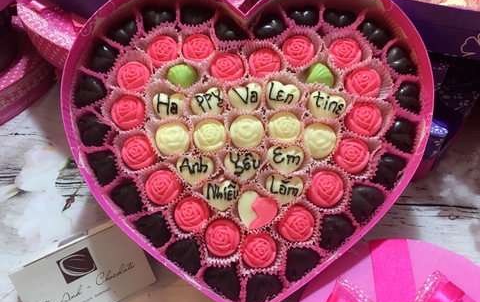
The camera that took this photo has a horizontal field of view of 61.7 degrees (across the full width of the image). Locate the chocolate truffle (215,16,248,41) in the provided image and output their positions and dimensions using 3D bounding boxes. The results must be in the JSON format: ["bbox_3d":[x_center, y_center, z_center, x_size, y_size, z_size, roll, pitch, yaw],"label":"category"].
[{"bbox_3d":[-0.007,-0.107,0.354,0.028,0.015,0.025,17,78,7],"label":"chocolate truffle"}]

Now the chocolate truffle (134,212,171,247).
[{"bbox_3d":[-0.068,0.060,0.312,0.028,0.015,0.026,41,83,10],"label":"chocolate truffle"}]

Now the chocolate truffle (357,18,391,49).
[{"bbox_3d":[0.121,-0.105,0.363,0.027,0.016,0.029,-33,79,-6],"label":"chocolate truffle"}]

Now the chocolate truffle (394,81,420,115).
[{"bbox_3d":[0.134,-0.043,0.325,0.026,0.015,0.028,2,78,3],"label":"chocolate truffle"}]

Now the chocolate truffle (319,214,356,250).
[{"bbox_3d":[0.080,0.066,0.327,0.028,0.016,0.028,0,78,1],"label":"chocolate truffle"}]

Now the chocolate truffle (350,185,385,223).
[{"bbox_3d":[0.097,0.041,0.308,0.026,0.015,0.028,44,83,11],"label":"chocolate truffle"}]

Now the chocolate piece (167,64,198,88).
[{"bbox_3d":[-0.048,-0.062,0.338,0.026,0.015,0.025,0,78,3],"label":"chocolate piece"}]

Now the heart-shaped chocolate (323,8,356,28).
[{"bbox_3d":[0.084,-0.110,0.342,0.028,0.015,0.026,6,78,4],"label":"heart-shaped chocolate"}]

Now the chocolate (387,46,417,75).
[{"bbox_3d":[0.132,-0.074,0.332,0.026,0.015,0.028,-19,77,-1],"label":"chocolate"}]

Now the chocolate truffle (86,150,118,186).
[{"bbox_3d":[-0.116,0.015,0.340,0.028,0.016,0.028,0,78,1],"label":"chocolate truffle"}]

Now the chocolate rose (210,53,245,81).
[{"bbox_3d":[-0.011,-0.073,0.358,0.029,0.017,0.029,0,78,1],"label":"chocolate rose"}]

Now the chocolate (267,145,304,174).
[{"bbox_3d":[0.037,0.007,0.325,0.030,0.015,0.025,0,77,3],"label":"chocolate"}]

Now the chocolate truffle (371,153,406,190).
[{"bbox_3d":[0.125,0.017,0.337,0.028,0.016,0.028,0,78,1],"label":"chocolate truffle"}]

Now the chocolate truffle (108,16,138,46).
[{"bbox_3d":[-0.106,-0.106,0.358,0.025,0.015,0.028,43,82,11],"label":"chocolate truffle"}]

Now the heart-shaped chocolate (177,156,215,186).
[{"bbox_3d":[-0.037,0.017,0.339,0.030,0.015,0.027,0,78,1],"label":"heart-shaped chocolate"}]

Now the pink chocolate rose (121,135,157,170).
[{"bbox_3d":[-0.084,0.001,0.332,0.028,0.016,0.028,0,77,3],"label":"pink chocolate rose"}]

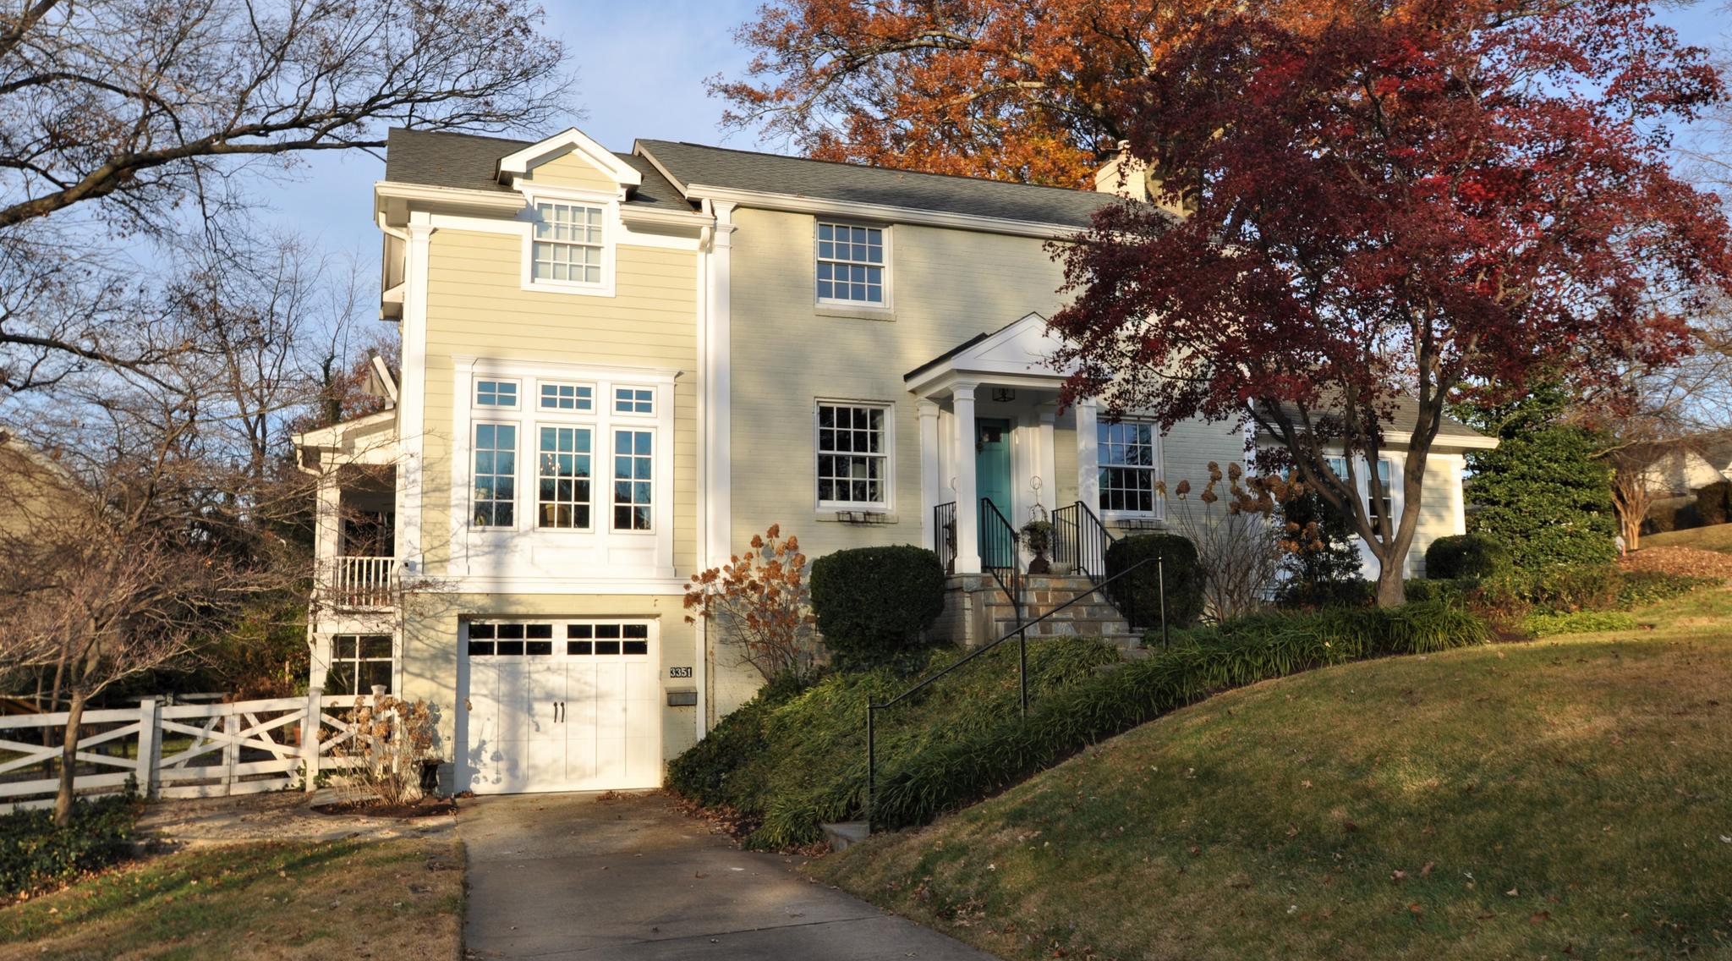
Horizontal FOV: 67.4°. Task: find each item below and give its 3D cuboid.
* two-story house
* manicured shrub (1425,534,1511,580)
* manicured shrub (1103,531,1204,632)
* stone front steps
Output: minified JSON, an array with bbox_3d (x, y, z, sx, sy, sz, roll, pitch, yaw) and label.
[{"bbox_3d":[1.191,-0.739,20.883,18.814,10.067,9.357,2,-8,-20],"label":"two-story house"},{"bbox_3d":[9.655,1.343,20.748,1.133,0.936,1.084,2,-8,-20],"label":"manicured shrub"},{"bbox_3d":[3.808,1.371,17.039,1.261,1.379,1.202,2,-8,-20],"label":"manicured shrub"},{"bbox_3d":[2.073,1.663,15.999,1.970,1.005,2.364,2,-8,-20],"label":"stone front steps"}]

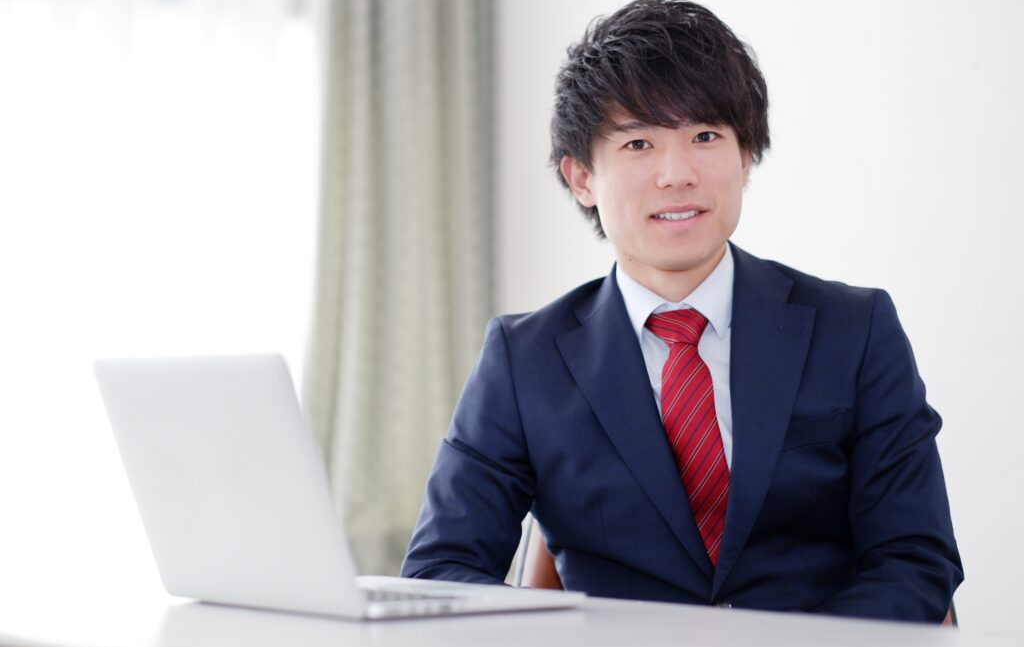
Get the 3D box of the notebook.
[{"bbox_3d":[-0.156,0.138,2.077,0.294,0.215,0.325,2,-3,-37],"label":"notebook"}]

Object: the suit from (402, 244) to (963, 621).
[{"bbox_3d":[0.160,0.155,2.270,0.540,0.470,0.330,0,-3,2],"label":"suit"}]

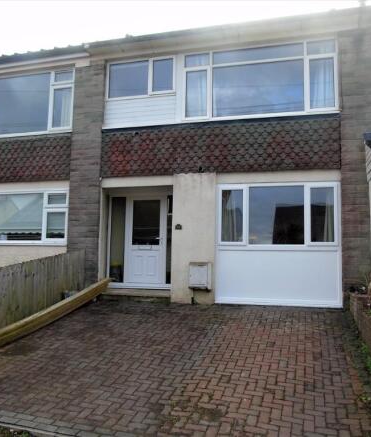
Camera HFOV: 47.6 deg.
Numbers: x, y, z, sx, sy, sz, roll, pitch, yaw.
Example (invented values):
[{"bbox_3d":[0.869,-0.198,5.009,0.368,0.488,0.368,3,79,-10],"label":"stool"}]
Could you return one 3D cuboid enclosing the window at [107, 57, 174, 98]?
[{"bbox_3d":[-0.953,-2.970,8.984,1.539,0.818,0.100,-1,-6,14],"label":"window"}]

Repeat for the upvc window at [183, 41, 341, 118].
[{"bbox_3d":[1.432,-2.686,8.351,3.025,1.454,0.100,-1,-6,14],"label":"upvc window"}]

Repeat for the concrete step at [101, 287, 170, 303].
[{"bbox_3d":[-0.994,1.576,8.726,1.563,0.215,0.420,-1,-6,14],"label":"concrete step"}]

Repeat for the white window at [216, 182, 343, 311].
[{"bbox_3d":[1.732,0.485,7.950,2.292,2.300,0.100,-1,-6,14],"label":"white window"}]

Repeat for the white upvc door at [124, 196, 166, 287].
[{"bbox_3d":[-0.844,0.439,9.100,0.940,1.956,0.090,-1,-6,14],"label":"white upvc door"}]

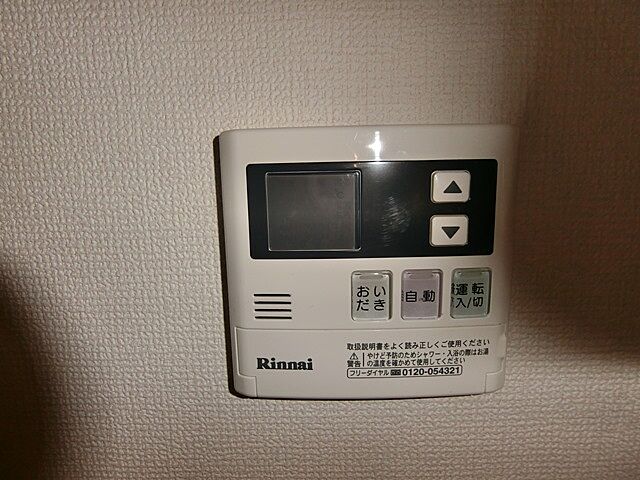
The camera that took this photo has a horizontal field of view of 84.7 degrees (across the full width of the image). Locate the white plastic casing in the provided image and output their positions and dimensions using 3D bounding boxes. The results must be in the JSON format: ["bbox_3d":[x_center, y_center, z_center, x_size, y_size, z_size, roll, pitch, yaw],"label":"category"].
[{"bbox_3d":[0.021,0.012,0.158,0.126,0.120,0.020,-1,7,0],"label":"white plastic casing"}]

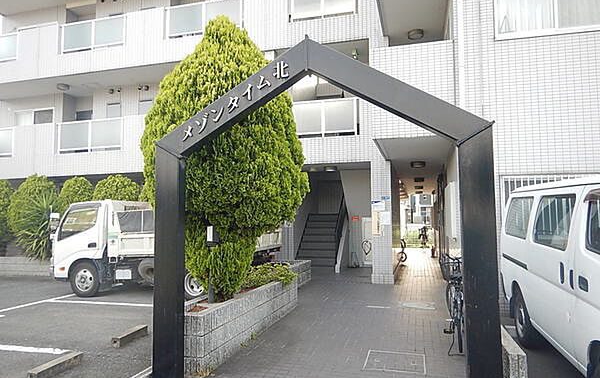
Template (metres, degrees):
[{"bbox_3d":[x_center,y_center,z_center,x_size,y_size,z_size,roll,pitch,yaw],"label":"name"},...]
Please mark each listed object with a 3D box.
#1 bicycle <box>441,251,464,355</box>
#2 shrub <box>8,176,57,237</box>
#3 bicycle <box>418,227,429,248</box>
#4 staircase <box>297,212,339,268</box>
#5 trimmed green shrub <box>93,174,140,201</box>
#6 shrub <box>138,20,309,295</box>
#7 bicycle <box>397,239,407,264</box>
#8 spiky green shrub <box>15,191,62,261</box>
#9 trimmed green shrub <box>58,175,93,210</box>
[{"bbox_3d":[1.941,1.327,5.119,0.540,1.050,1.750,-1,-4,15],"label":"bicycle"},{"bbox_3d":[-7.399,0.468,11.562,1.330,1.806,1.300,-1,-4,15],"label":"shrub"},{"bbox_3d":[6.364,2.439,21.523,0.550,1.040,1.700,-1,-4,15],"label":"bicycle"},{"bbox_3d":[0.717,1.646,13.705,1.270,1.600,2.000,-1,-4,15],"label":"staircase"},{"bbox_3d":[-4.768,0.426,10.856,1.280,1.617,1.250,-1,-4,15],"label":"trimmed green shrub"},{"bbox_3d":[-0.895,-0.419,5.070,2.020,3.475,1.950,-1,-4,15],"label":"shrub"},{"bbox_3d":[3.467,2.024,14.146,0.500,0.880,1.400,-1,-4,15],"label":"bicycle"},{"bbox_3d":[-6.778,0.930,10.962,1.380,1.786,1.300,-1,-4,15],"label":"spiky green shrub"},{"bbox_3d":[-5.968,0.479,11.156,1.100,1.635,1.100,-1,-4,15],"label":"trimmed green shrub"}]

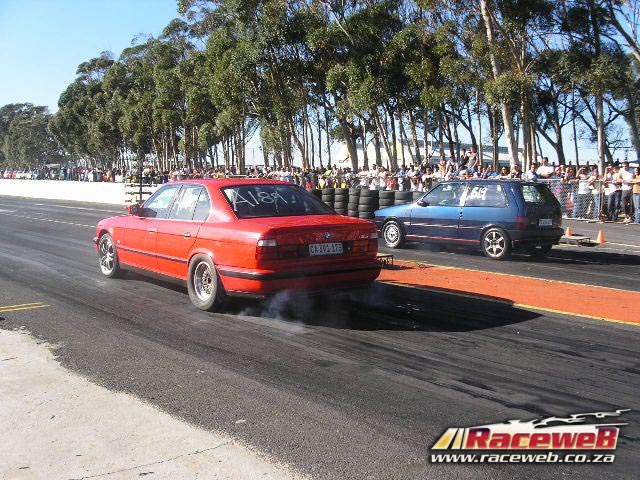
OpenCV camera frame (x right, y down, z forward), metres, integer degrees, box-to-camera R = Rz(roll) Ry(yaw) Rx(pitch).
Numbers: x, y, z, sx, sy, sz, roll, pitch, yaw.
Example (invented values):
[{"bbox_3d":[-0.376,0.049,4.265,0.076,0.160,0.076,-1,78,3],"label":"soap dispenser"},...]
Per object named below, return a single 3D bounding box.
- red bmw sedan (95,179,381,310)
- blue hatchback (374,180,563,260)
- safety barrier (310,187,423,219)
[{"bbox_3d":[-1.356,-0.072,9.062,1.760,1.400,4.720,-4,7,-38],"label":"red bmw sedan"},{"bbox_3d":[2.820,-0.480,13.889,1.560,1.400,3.660,-5,8,-44],"label":"blue hatchback"},{"bbox_3d":[1.289,-1.045,21.602,0.620,1.000,5.045,-5,8,-44],"label":"safety barrier"}]

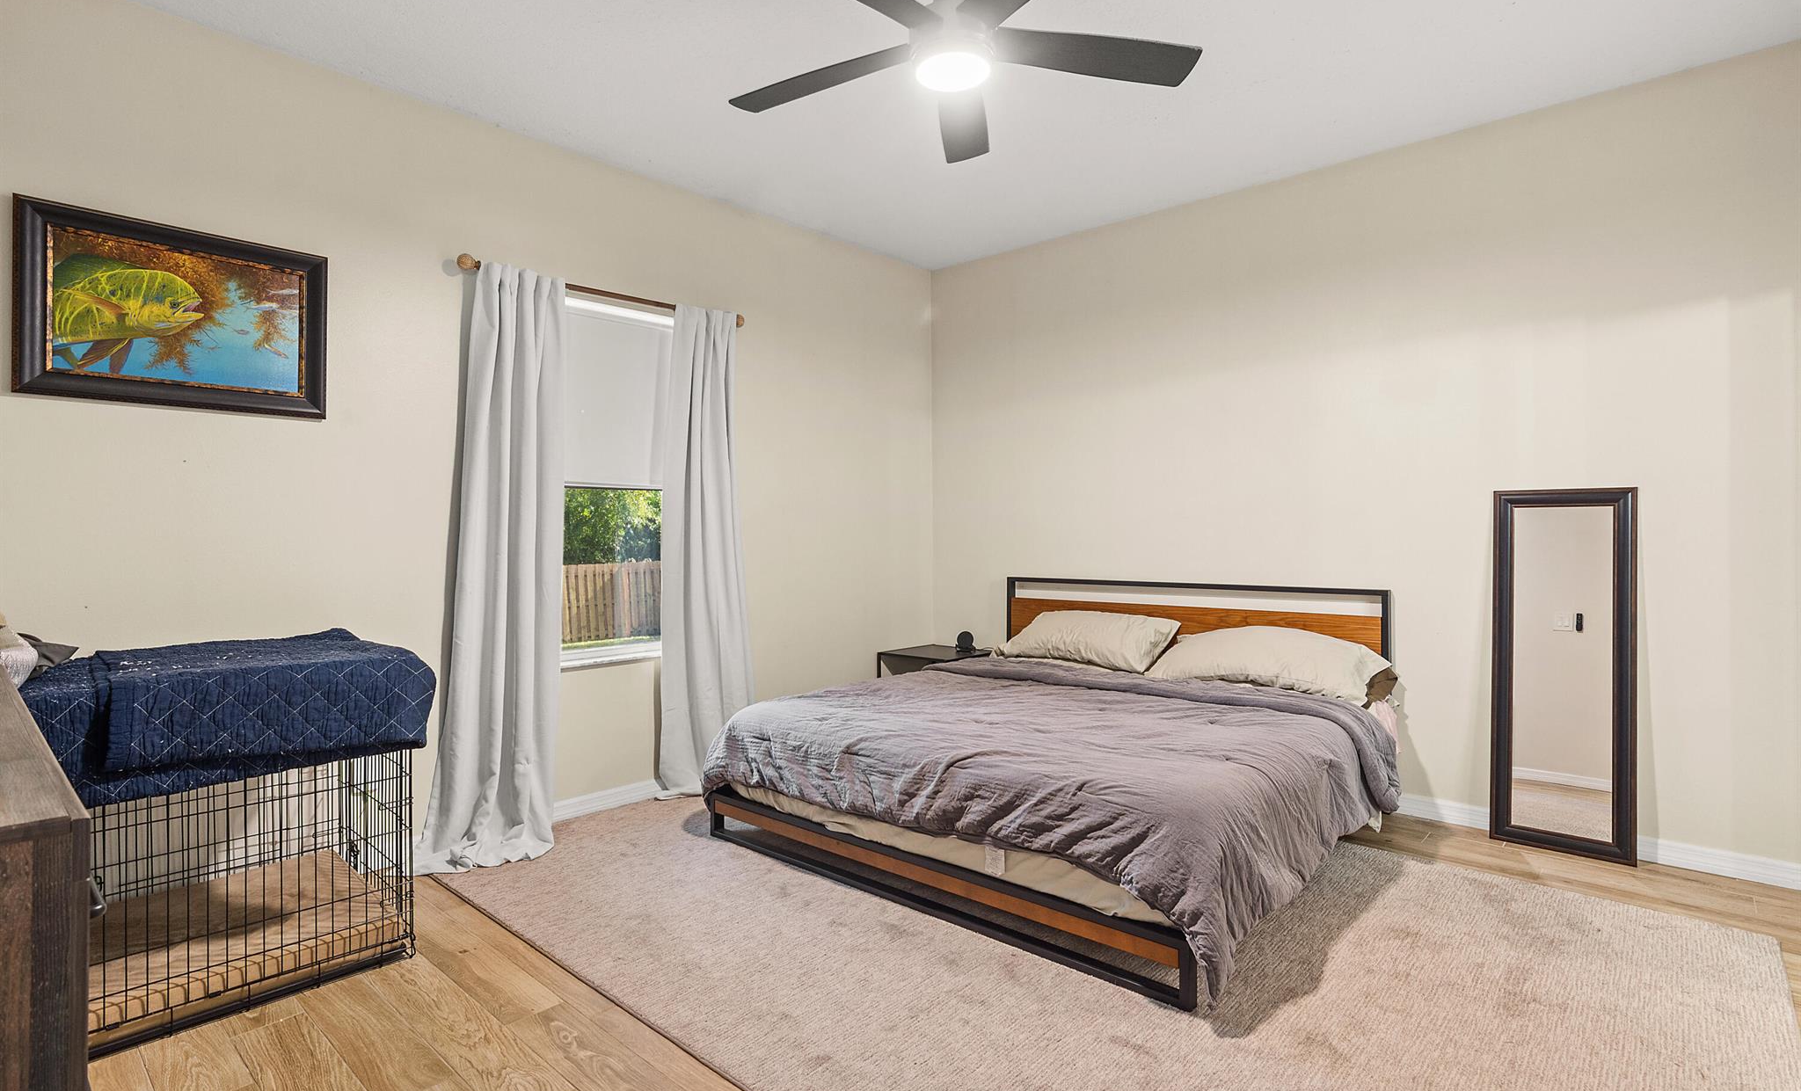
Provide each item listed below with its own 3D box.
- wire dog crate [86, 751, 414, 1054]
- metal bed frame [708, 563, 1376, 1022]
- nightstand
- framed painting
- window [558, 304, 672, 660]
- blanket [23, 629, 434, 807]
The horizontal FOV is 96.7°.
[{"bbox_3d":[-2.051,0.779,2.159,0.740,0.800,1.120,1,2,44],"label":"wire dog crate"},{"bbox_3d":[0.695,0.685,3.438,1.960,0.940,2.130,1,1,40],"label":"metal bed frame"},{"bbox_3d":[0.213,0.873,4.580,0.450,0.520,0.430,1,1,42],"label":"nightstand"},{"bbox_3d":[-2.225,-0.706,2.492,0.045,0.555,0.730,1,2,45],"label":"framed painting"},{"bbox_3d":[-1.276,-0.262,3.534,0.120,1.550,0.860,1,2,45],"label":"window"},{"bbox_3d":[-2.030,0.449,2.188,0.800,0.300,1.140,1,2,44],"label":"blanket"}]

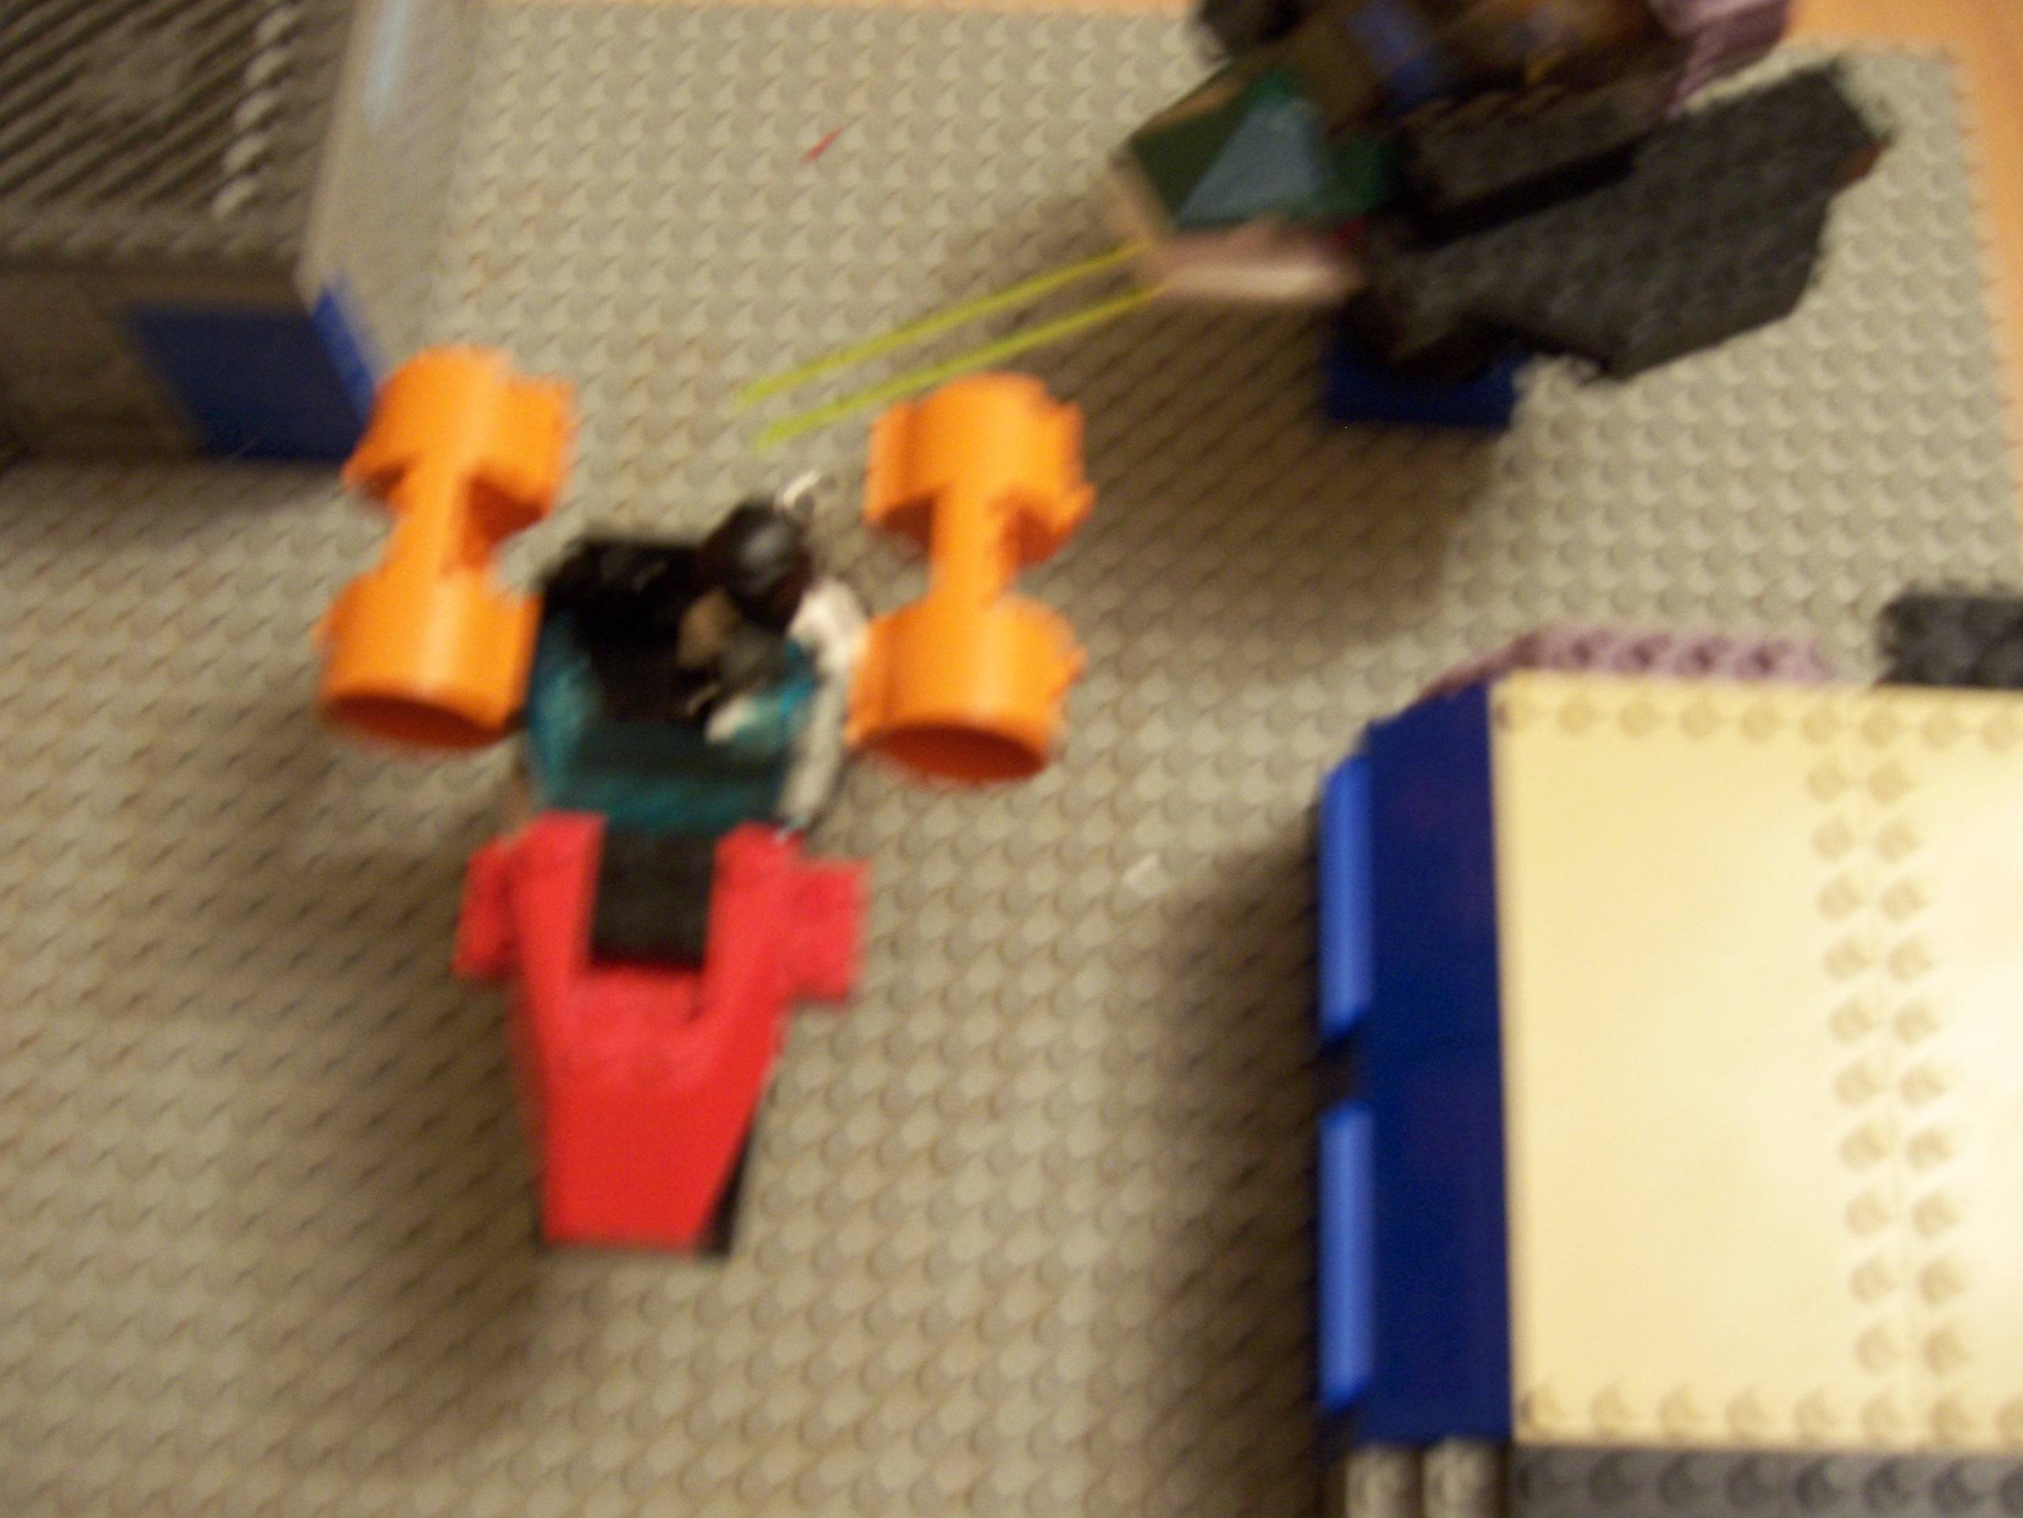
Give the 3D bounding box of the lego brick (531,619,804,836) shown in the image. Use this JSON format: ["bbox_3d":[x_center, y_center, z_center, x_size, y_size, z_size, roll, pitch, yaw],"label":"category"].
[{"bbox_3d":[-0.042,-0.004,0.255,0.032,0.017,0.024,3,68,2],"label":"lego brick"}]

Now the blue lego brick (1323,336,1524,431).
[{"bbox_3d":[0.069,-0.066,0.356,0.032,0.011,0.016,3,68,2],"label":"blue lego brick"}]

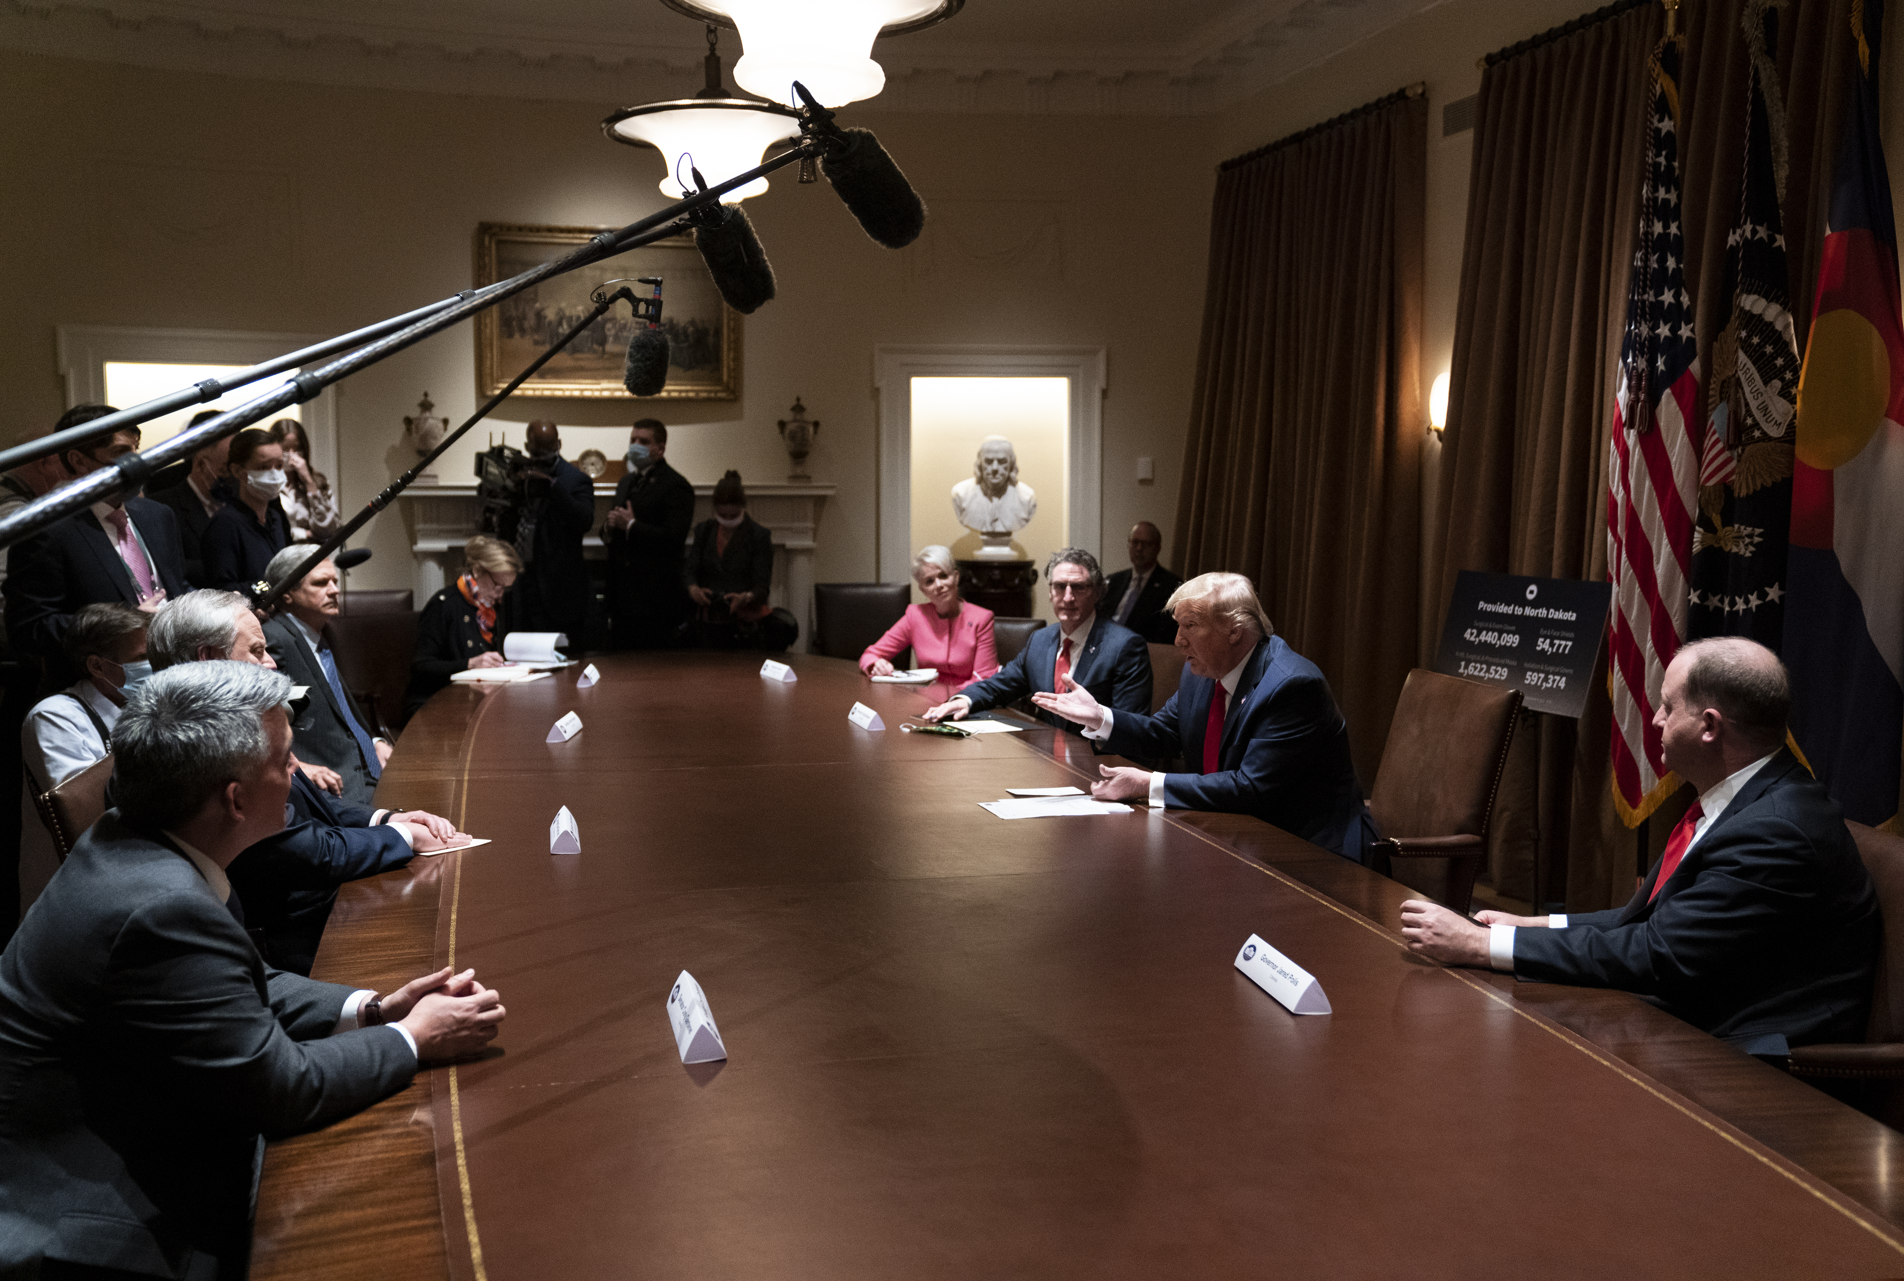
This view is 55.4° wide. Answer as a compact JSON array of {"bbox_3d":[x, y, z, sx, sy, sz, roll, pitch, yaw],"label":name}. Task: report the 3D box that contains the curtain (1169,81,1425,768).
[{"bbox_3d":[1.625,-0.879,8.884,0.280,3.140,2.450,-1,6,-13],"label":"curtain"}]

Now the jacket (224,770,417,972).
[{"bbox_3d":[-1.480,0.444,3.995,0.570,0.610,0.510,-2,6,-17],"label":"jacket"}]

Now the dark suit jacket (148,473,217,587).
[{"bbox_3d":[-2.866,-0.268,6.800,0.330,0.780,0.480,5,7,38],"label":"dark suit jacket"}]

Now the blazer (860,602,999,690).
[{"bbox_3d":[-0.066,0.129,6.950,0.500,0.560,0.400,1,6,11],"label":"blazer"}]

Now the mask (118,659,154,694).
[{"bbox_3d":[-2.035,0.091,4.560,0.090,0.110,0.130,0,6,1],"label":"mask"}]

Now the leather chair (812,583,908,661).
[{"bbox_3d":[-0.395,0.289,8.091,0.600,1.060,0.640,0,6,-3],"label":"leather chair"}]

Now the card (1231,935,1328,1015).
[{"bbox_3d":[0.531,0.533,2.919,0.061,0.054,0.277,-1,6,-10],"label":"card"}]

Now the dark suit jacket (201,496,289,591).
[{"bbox_3d":[-2.340,-0.179,6.063,0.300,0.600,0.420,3,7,28],"label":"dark suit jacket"}]

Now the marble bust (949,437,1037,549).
[{"bbox_3d":[0.238,-0.852,10.450,0.490,0.620,0.320,-1,6,-9],"label":"marble bust"}]

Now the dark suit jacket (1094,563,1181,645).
[{"bbox_3d":[0.983,-0.099,9.208,0.500,0.600,0.420,4,7,30],"label":"dark suit jacket"}]

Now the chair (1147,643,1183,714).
[{"bbox_3d":[0.644,0.500,6.250,0.660,0.980,0.640,-4,7,-35],"label":"chair"}]

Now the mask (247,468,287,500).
[{"bbox_3d":[-2.253,-0.515,5.958,0.085,0.105,0.140,4,7,32],"label":"mask"}]

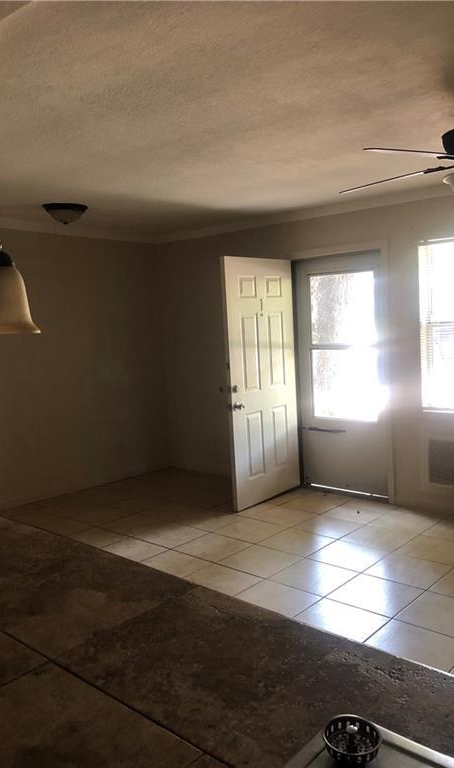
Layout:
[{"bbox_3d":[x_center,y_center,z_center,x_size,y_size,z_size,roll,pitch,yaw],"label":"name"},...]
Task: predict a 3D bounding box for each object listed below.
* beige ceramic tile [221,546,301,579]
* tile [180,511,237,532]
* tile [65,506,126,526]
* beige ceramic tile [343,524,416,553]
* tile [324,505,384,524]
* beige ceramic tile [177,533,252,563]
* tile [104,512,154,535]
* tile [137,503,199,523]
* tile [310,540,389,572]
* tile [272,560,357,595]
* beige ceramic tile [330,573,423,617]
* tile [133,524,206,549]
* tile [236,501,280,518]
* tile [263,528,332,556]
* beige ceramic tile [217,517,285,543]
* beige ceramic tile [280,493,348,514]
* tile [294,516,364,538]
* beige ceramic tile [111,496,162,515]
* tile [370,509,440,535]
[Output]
[{"bbox_3d":[0.209,1.133,3.972,0.402,0.010,0.402,3,8,41],"label":"beige ceramic tile"},{"bbox_3d":[-0.131,1.064,4.817,0.403,0.010,0.403,3,8,41],"label":"tile"},{"bbox_3d":[-1.014,1.068,5.045,0.402,0.010,0.402,3,8,41],"label":"tile"},{"bbox_3d":[1.051,1.068,4.310,0.402,0.010,0.402,3,8,41],"label":"beige ceramic tile"},{"bbox_3d":[1.014,1.012,4.882,0.402,0.010,0.402,3,8,41],"label":"tile"},{"bbox_3d":[-0.093,1.139,4.298,0.406,0.012,0.406,3,8,42],"label":"beige ceramic tile"},{"bbox_3d":[-0.705,1.092,4.781,0.403,0.010,0.403,3,8,41],"label":"tile"},{"bbox_3d":[-0.437,1.065,5.153,0.406,0.012,0.406,3,8,42],"label":"tile"},{"bbox_3d":[0.798,1.123,4.056,0.406,0.012,0.406,3,8,42],"label":"tile"},{"bbox_3d":[0.519,1.154,3.710,0.403,0.010,0.403,3,8,41],"label":"tile"},{"bbox_3d":[0.820,1.165,3.435,0.402,0.010,0.402,3,8,41],"label":"beige ceramic tile"},{"bbox_3d":[-0.399,1.108,4.513,0.403,0.010,0.403,3,8,41],"label":"tile"},{"bbox_3d":[0.136,1.020,5.120,0.403,0.010,0.403,3,8,41],"label":"tile"},{"bbox_3d":[0.489,1.109,4.330,0.406,0.012,0.406,3,8,42],"label":"tile"},{"bbox_3d":[0.174,1.079,4.549,0.403,0.010,0.403,3,8,41],"label":"beige ceramic tile"},{"bbox_3d":[0.710,0.991,5.155,0.403,0.010,0.403,3,8,41],"label":"beige ceramic tile"},{"bbox_3d":[0.746,1.052,4.578,0.402,0.010,0.402,3,8,41],"label":"tile"},{"bbox_3d":[-0.745,1.051,5.427,0.406,0.012,0.406,3,8,42],"label":"beige ceramic tile"},{"bbox_3d":[1.320,1.028,4.614,0.402,0.010,0.402,3,8,41],"label":"tile"}]

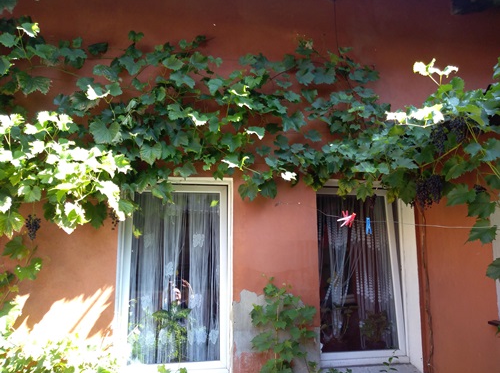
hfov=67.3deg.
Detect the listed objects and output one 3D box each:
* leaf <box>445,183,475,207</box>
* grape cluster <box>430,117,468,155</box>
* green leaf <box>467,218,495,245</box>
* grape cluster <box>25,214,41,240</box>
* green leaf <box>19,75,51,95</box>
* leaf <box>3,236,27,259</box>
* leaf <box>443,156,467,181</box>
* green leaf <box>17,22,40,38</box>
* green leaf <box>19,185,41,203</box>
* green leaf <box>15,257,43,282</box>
[{"bbox_3d":[1.363,0.052,2.432,0.178,0.147,0.040,-1,-24,5],"label":"leaf"},{"bbox_3d":[1.368,-0.343,2.576,0.255,0.261,0.160,3,-14,-10],"label":"grape cluster"},{"bbox_3d":[1.420,0.270,2.303,0.180,0.164,0.040,-1,-26,6],"label":"green leaf"},{"bbox_3d":[-1.372,0.252,2.368,0.101,0.164,0.091,1,-8,-9],"label":"grape cluster"},{"bbox_3d":[-1.409,-0.667,2.455,0.209,0.144,0.060,3,-8,-20],"label":"green leaf"},{"bbox_3d":[-1.436,0.374,2.300,0.140,0.141,0.060,1,-8,-9],"label":"leaf"},{"bbox_3d":[1.388,-0.122,2.548,0.171,0.175,0.060,1,-8,-9],"label":"leaf"},{"bbox_3d":[-1.336,-0.947,2.266,0.127,0.100,0.100,1,-8,-9],"label":"green leaf"},{"bbox_3d":[-1.158,0.042,1.972,0.113,0.097,0.040,5,-25,-18],"label":"green leaf"},{"bbox_3d":[-1.376,0.516,2.333,0.174,0.149,0.060,3,-8,-20],"label":"green leaf"}]

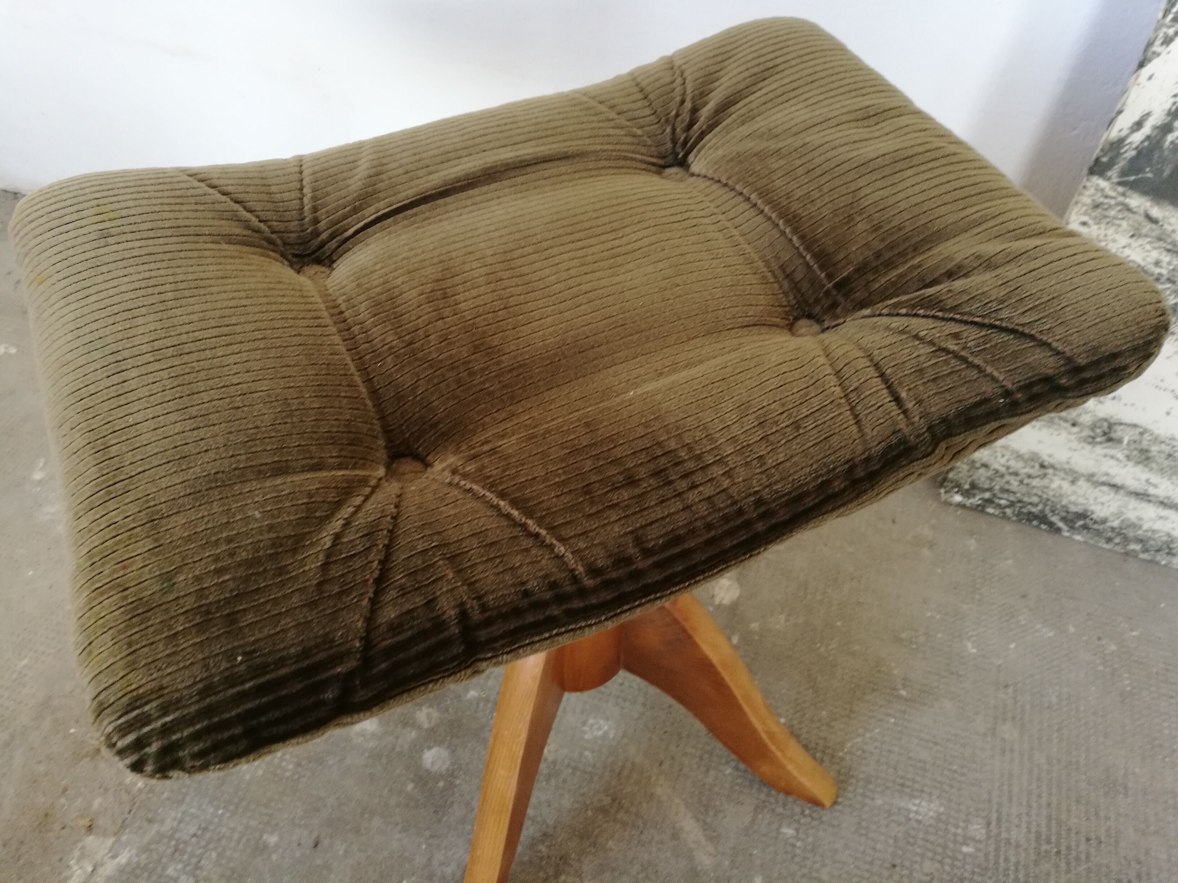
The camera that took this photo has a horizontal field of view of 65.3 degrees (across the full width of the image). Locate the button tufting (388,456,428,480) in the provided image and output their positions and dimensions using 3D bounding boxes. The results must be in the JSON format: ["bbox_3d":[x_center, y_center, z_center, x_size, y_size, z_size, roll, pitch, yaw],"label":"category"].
[{"bbox_3d":[-0.084,0.013,0.428,0.018,0.007,0.018,1,49,-1],"label":"button tufting"}]

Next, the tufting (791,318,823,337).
[{"bbox_3d":[0.117,-0.061,0.495,0.018,0.007,0.018,1,49,-1],"label":"tufting"}]

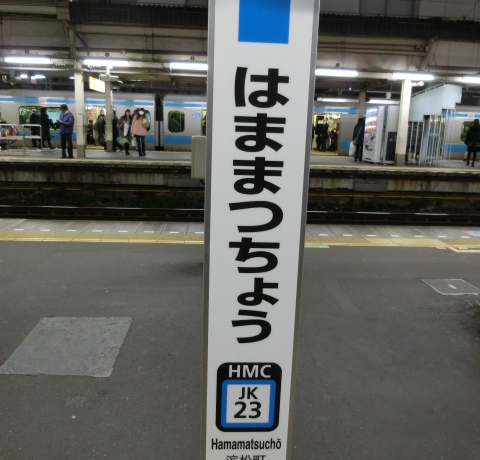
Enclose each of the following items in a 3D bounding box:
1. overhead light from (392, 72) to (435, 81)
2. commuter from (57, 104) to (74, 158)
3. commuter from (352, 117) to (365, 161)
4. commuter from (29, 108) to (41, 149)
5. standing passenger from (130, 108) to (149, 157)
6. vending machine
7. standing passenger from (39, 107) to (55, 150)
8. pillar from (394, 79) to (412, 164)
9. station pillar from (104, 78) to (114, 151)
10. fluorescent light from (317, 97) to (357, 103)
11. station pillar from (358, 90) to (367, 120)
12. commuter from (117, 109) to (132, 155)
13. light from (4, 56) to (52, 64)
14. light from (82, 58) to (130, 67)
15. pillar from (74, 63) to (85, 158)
[{"bbox_3d":[4.974,-4.393,13.246,1.250,0.130,0.160,1,13,-4],"label":"overhead light"},{"bbox_3d":[-5.393,-3.065,14.382,0.450,1.619,0.480,1,13,-4],"label":"commuter"},{"bbox_3d":[4.451,-3.384,17.297,0.360,1.600,0.440,-11,18,-43],"label":"commuter"},{"bbox_3d":[-8.085,-3.990,18.133,0.380,1.580,0.480,-4,14,-24],"label":"commuter"},{"bbox_3d":[-3.574,-3.435,16.324,0.560,1.620,0.400,0,13,-6],"label":"standing passenger"},{"bbox_3d":[4.827,-3.213,15.737,0.700,1.860,1.150,1,13,-4],"label":"vending machine"},{"bbox_3d":[-7.385,-3.860,17.611,0.580,1.610,0.460,0,13,-7],"label":"standing passenger"},{"bbox_3d":[5.589,-3.637,15.645,0.270,2.920,0.270,1,13,-4],"label":"pillar"},{"bbox_3d":[-5.011,-4.336,17.636,0.250,2.680,0.250,1,13,-4],"label":"station pillar"},{"bbox_3d":[3.877,-5.140,18.318,1.680,0.170,0.220,1,13,-4],"label":"fluorescent light"},{"bbox_3d":[4.704,-4.092,18.125,0.260,2.684,0.260,1,13,-4],"label":"station pillar"},{"bbox_3d":[-4.085,-3.492,16.488,0.500,1.584,0.400,-4,14,-24],"label":"commuter"},{"bbox_3d":[-6.066,-4.857,13.255,1.300,0.170,0.200,1,13,-4],"label":"light"},{"bbox_3d":[-3.632,-4.549,12.582,1.250,0.130,0.160,1,13,-4],"label":"light"},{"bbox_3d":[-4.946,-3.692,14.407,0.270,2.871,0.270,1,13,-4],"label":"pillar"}]

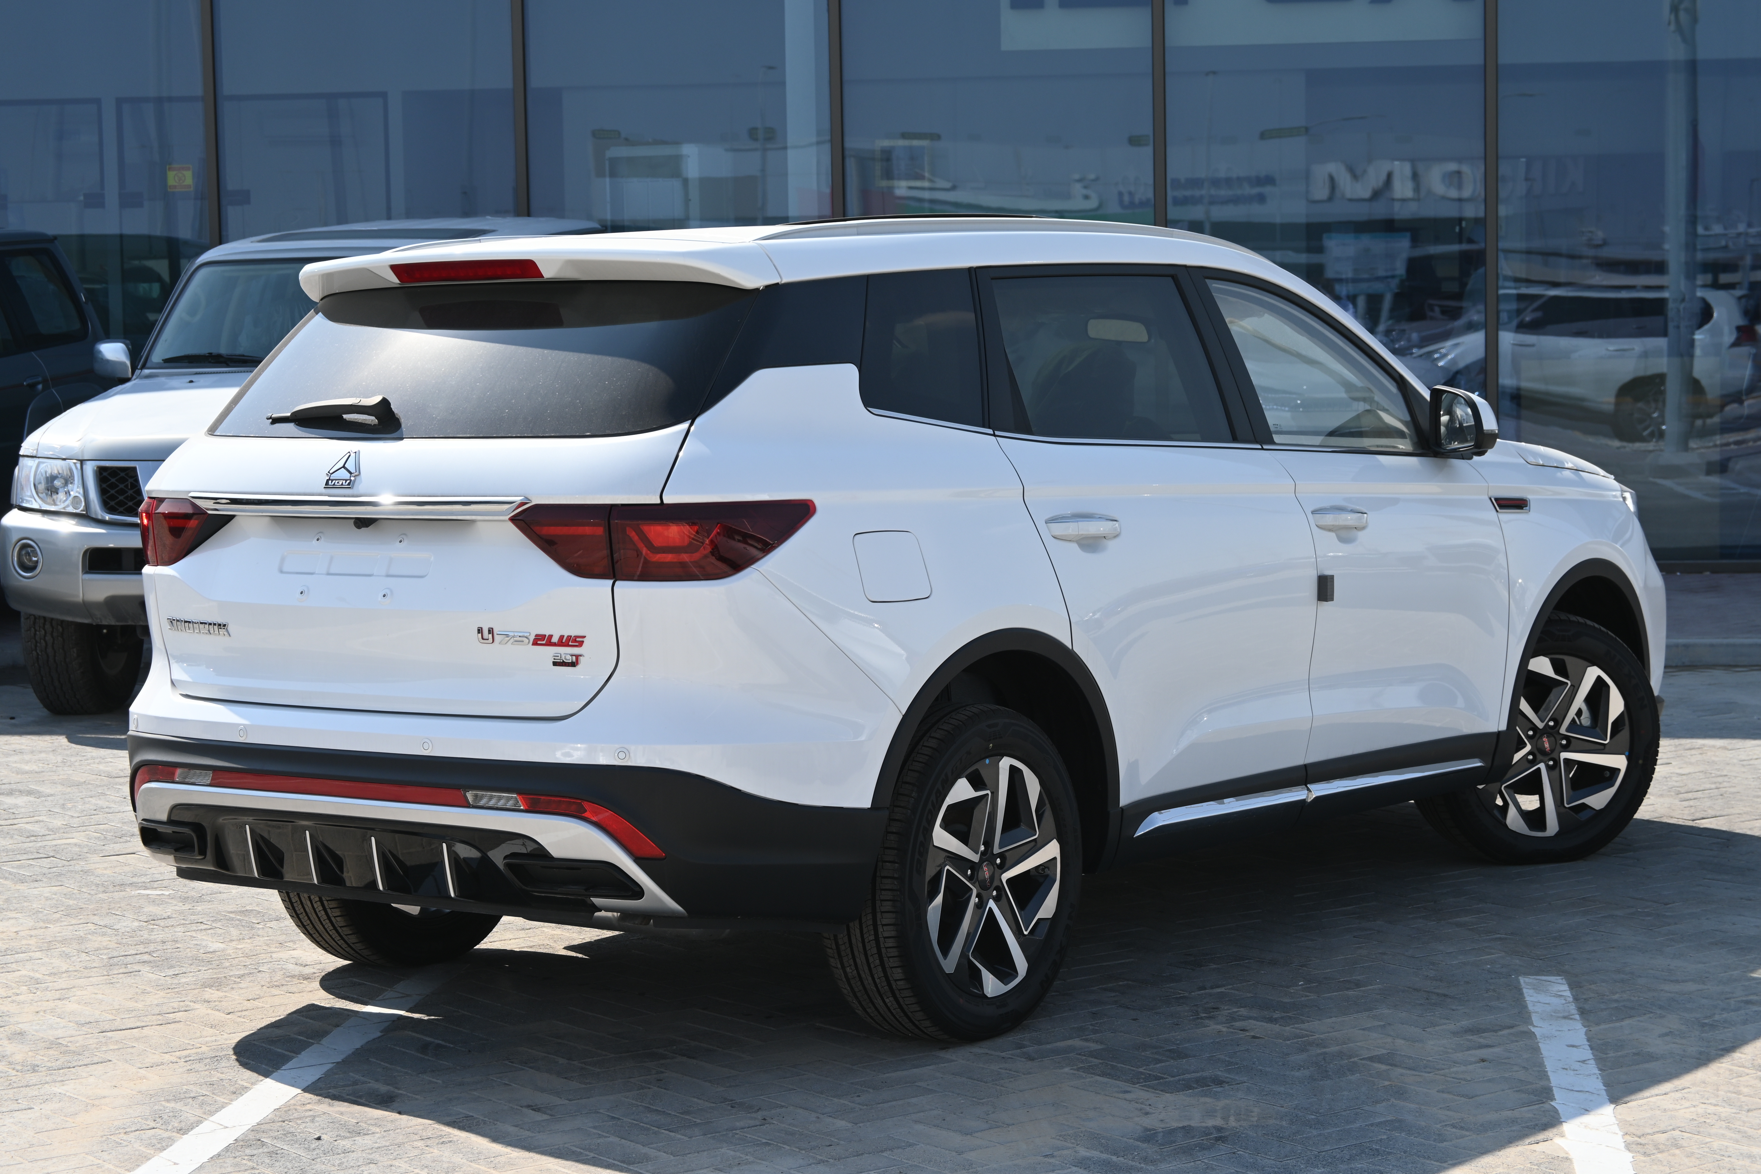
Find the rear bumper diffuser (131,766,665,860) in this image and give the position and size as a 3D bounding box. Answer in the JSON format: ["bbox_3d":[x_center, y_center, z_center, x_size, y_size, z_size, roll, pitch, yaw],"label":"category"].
[{"bbox_3d":[-1.029,0.438,6.776,1.450,0.145,0.150,2,5,36],"label":"rear bumper diffuser"}]

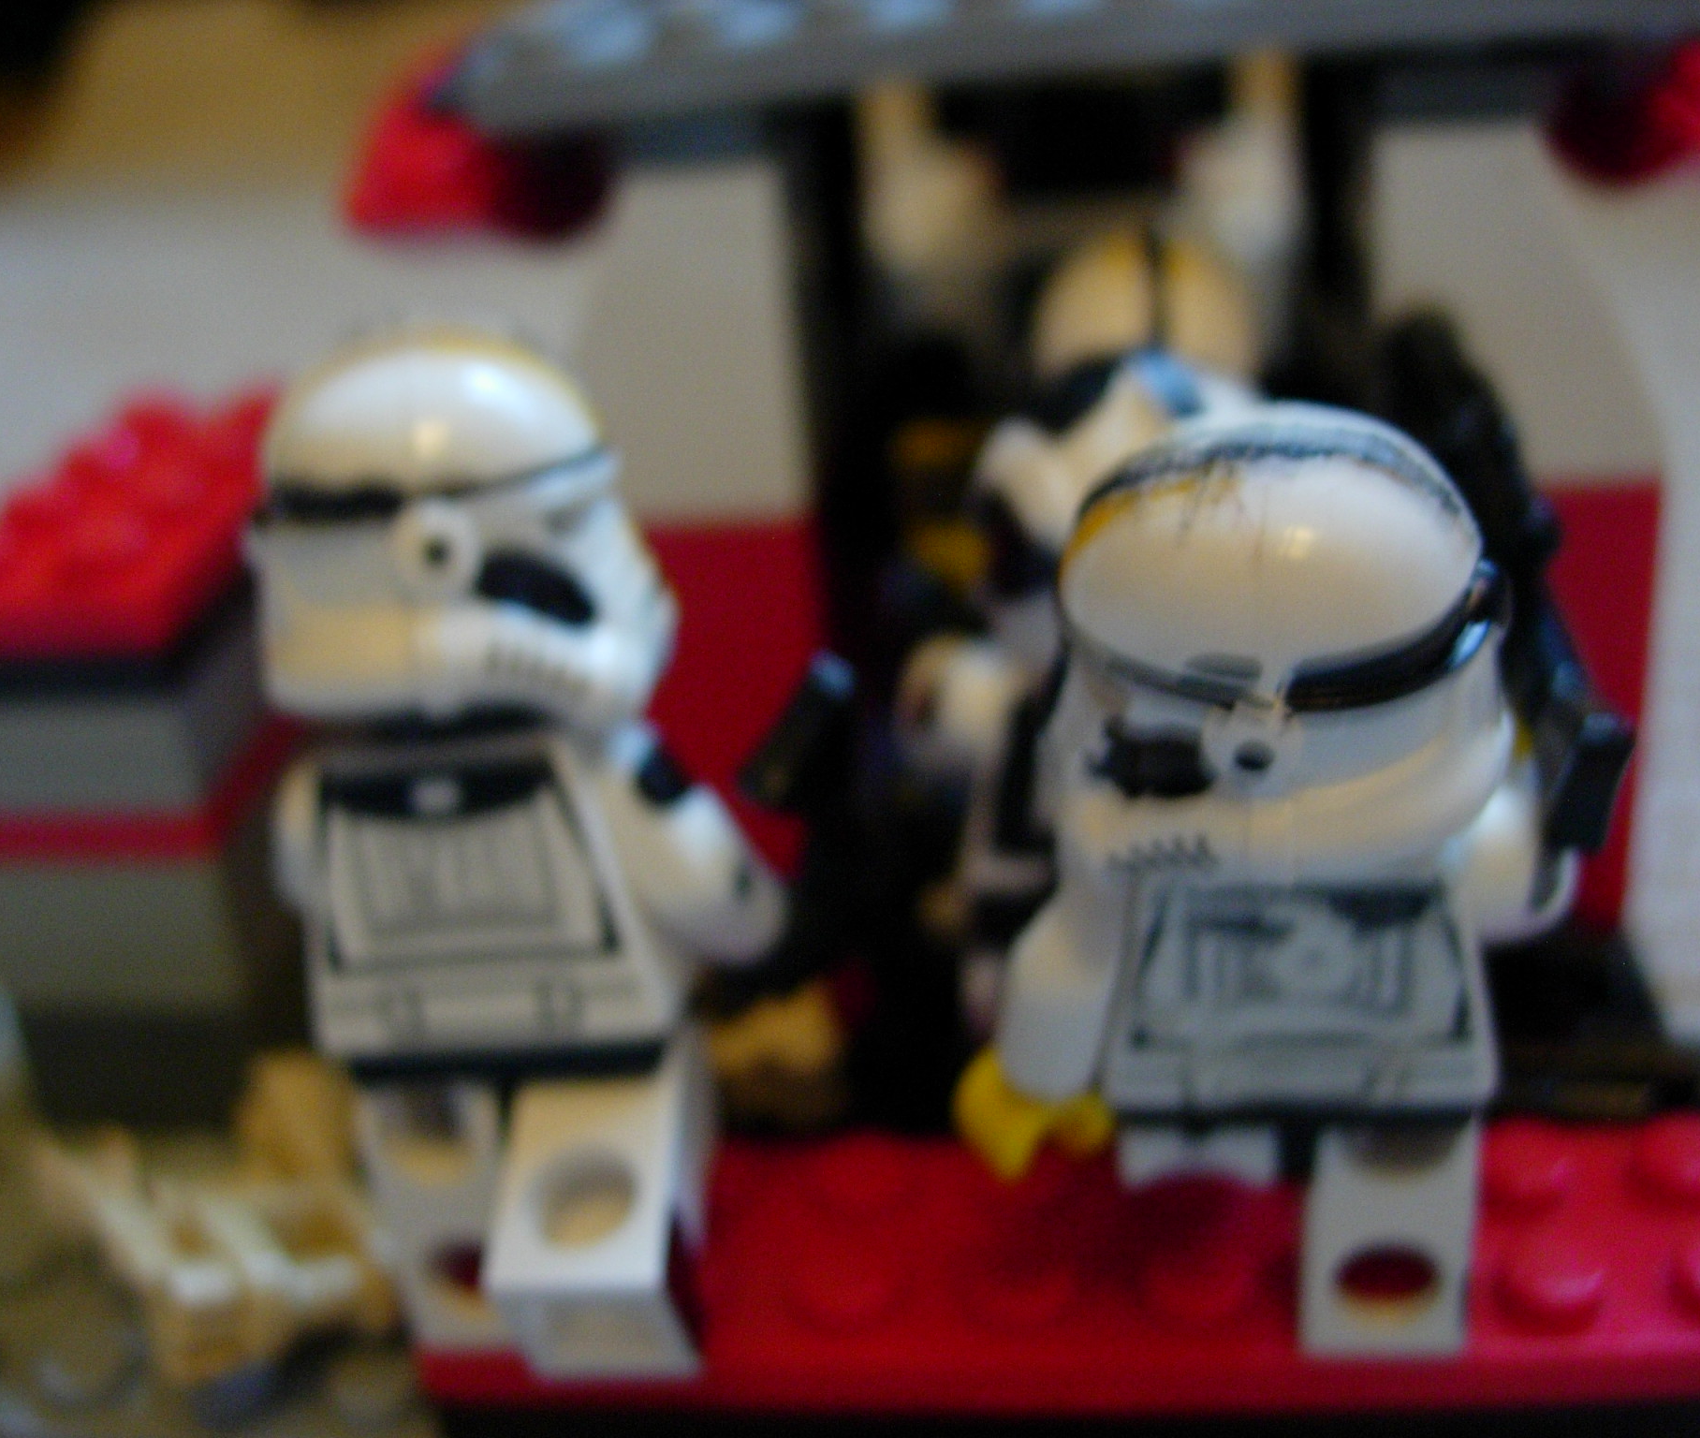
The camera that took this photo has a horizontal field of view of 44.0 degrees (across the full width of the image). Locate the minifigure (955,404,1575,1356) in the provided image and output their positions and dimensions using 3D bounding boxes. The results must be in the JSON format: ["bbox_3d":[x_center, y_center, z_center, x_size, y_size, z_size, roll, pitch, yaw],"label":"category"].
[{"bbox_3d":[0.017,0.008,0.086,0.025,0.041,0.018,-3,29,4],"label":"minifigure"}]

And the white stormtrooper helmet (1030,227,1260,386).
[{"bbox_3d":[0.018,-0.021,0.125,0.014,0.015,0.016,-1,24,5],"label":"white stormtrooper helmet"}]

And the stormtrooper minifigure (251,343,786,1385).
[{"bbox_3d":[-0.013,0.006,0.090,0.022,0.042,0.018,-3,21,6],"label":"stormtrooper minifigure"}]

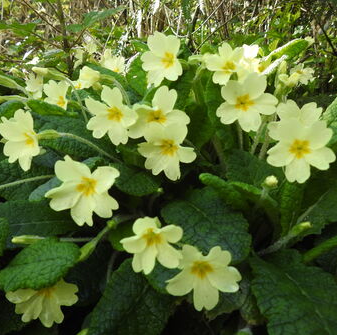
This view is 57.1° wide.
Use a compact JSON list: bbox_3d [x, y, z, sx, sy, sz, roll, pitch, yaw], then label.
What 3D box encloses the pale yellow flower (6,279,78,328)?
[{"bbox_3d":[-0.063,0.065,0.154,0.034,0.030,0.013,-1,16,-3],"label":"pale yellow flower"}]

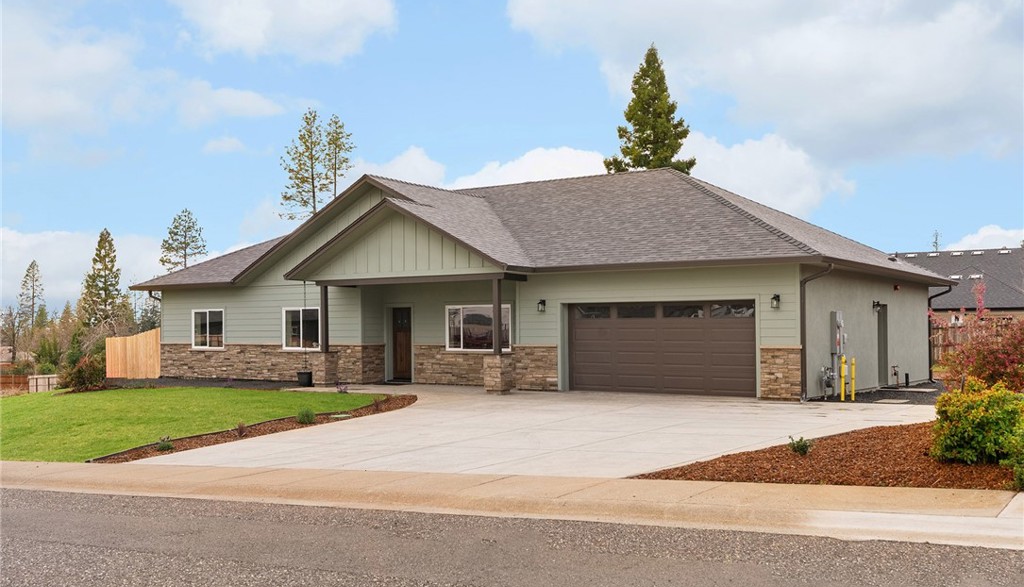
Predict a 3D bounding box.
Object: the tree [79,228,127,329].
[{"bbox_3d":[-45.244,0.663,110.000,5.400,15.800,5.400,-2,-3,35],"label":"tree"}]

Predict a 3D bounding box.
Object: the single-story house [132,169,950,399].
[{"bbox_3d":[0.353,-0.440,30.346,21.820,6.220,14.250,-2,-3,35],"label":"single-story house"}]

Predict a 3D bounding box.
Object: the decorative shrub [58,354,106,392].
[{"bbox_3d":[-12.511,2.316,29.000,1.400,1.120,1.350,-2,-3,35],"label":"decorative shrub"}]

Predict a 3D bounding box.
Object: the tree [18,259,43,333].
[{"bbox_3d":[-67.567,2.672,140.000,3.800,14.800,3.800,-2,-3,35],"label":"tree"}]

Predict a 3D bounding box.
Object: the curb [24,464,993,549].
[{"bbox_3d":[-2.729,2.341,12.147,16.300,0.200,1.600,-6,-5,35],"label":"curb"}]

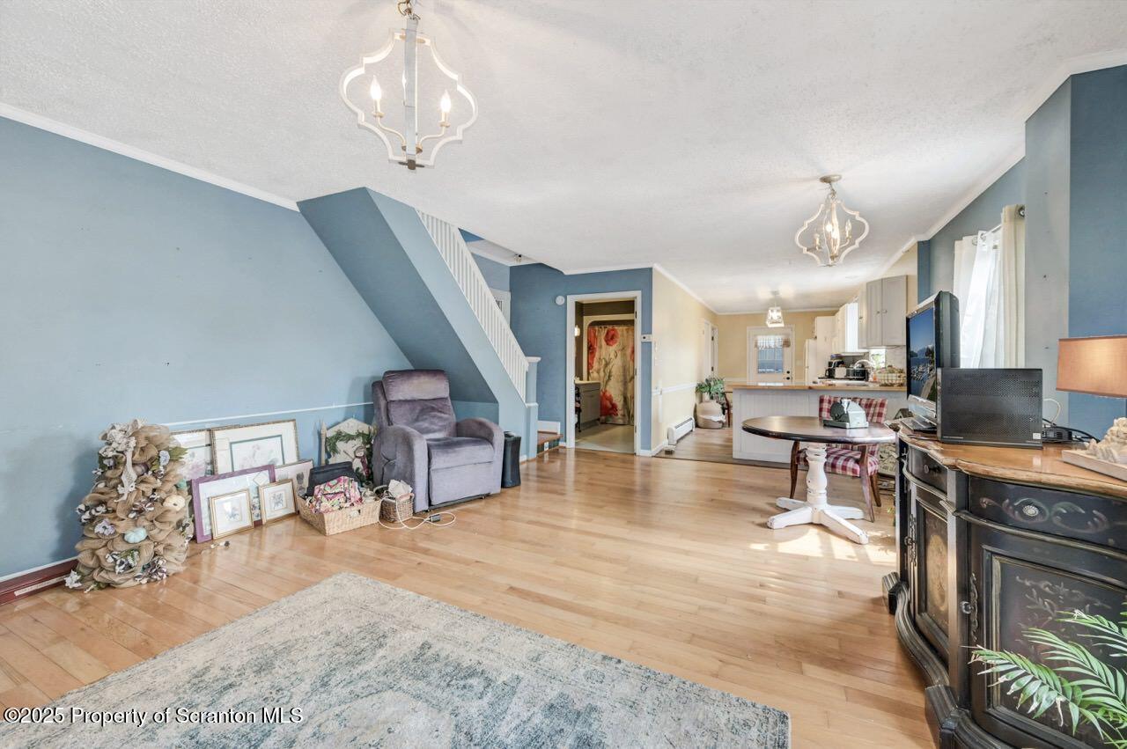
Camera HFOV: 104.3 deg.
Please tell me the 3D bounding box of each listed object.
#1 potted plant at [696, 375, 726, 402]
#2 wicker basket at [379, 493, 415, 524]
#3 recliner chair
[{"bbox_3d":[2.804,0.269,8.288,0.520,0.500,0.480,0,1,27],"label":"potted plant"},{"bbox_3d":[-1.283,1.014,3.364,0.200,0.165,0.170,0,1,41],"label":"wicker basket"},{"bbox_3d":[-1.175,0.526,4.076,0.820,1.120,0.920,-1,1,-42],"label":"recliner chair"}]

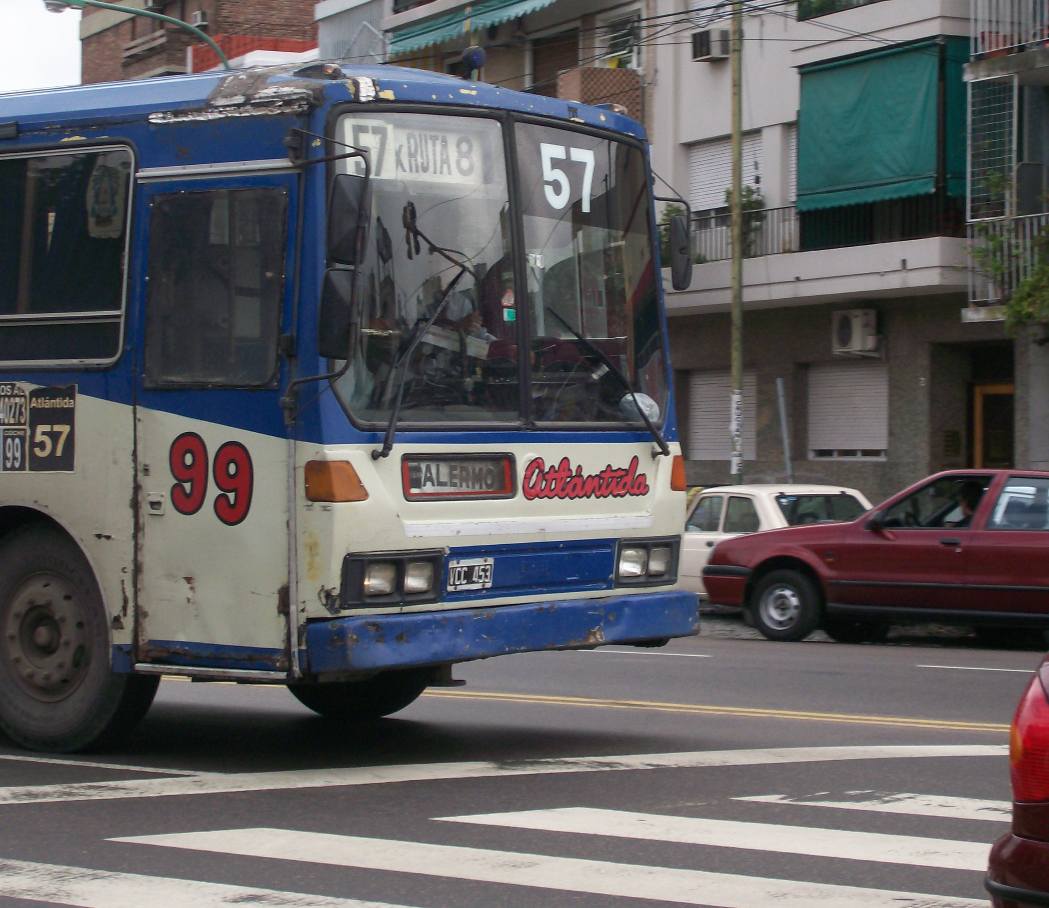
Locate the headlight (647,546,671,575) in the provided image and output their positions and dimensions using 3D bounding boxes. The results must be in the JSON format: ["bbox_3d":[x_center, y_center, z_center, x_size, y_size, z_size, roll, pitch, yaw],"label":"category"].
[{"bbox_3d":[0.617,0.498,14.130,0.060,0.135,0.170,0,0,39],"label":"headlight"}]

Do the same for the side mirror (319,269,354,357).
[{"bbox_3d":[-0.739,-0.551,11.980,0.160,0.350,0.075,4,0,-24],"label":"side mirror"}]

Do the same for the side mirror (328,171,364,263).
[{"bbox_3d":[-0.699,-0.927,12.000,0.160,0.350,0.075,4,0,-24],"label":"side mirror"}]

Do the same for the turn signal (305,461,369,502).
[{"bbox_3d":[-0.780,0.112,12.480,0.140,0.170,0.240,0,0,39],"label":"turn signal"}]

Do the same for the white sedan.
[{"bbox_3d":[2.700,1.030,32.500,1.630,1.420,4.300,0,0,-26],"label":"white sedan"}]

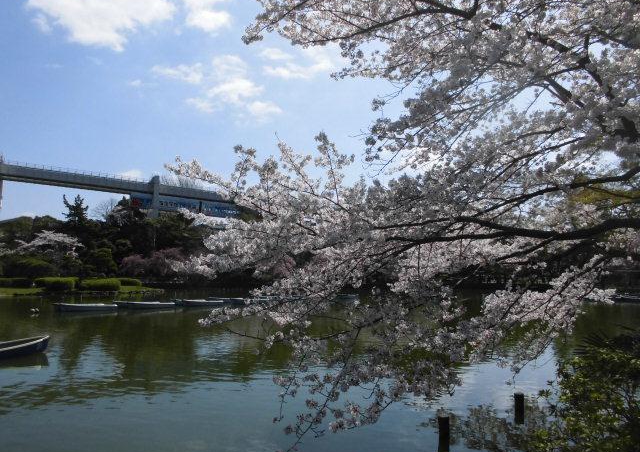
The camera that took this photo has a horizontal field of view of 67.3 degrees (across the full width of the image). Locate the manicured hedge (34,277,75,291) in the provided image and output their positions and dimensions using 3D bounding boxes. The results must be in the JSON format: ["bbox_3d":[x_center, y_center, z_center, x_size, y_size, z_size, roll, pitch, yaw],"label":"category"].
[{"bbox_3d":[-28.410,6.265,51.632,4.000,1.400,2.000,2,-6,-23],"label":"manicured hedge"}]

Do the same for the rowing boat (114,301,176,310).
[{"bbox_3d":[-11.339,5.192,31.237,3.500,0.480,1.250,3,-7,-30],"label":"rowing boat"}]

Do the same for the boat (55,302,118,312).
[{"bbox_3d":[-14.207,4.991,29.247,3.500,0.480,1.250,3,-7,-30],"label":"boat"}]

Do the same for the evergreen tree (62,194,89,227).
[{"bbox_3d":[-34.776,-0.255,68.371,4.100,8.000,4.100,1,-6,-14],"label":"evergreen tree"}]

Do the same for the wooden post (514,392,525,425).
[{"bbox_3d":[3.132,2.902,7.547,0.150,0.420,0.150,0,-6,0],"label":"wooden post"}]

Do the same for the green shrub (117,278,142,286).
[{"bbox_3d":[-23.492,7.068,59.592,3.300,1.050,1.900,2,-6,-23],"label":"green shrub"}]

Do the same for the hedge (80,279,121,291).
[{"bbox_3d":[-23.572,6.364,51.622,3.800,1.250,2.000,2,-6,-23],"label":"hedge"}]

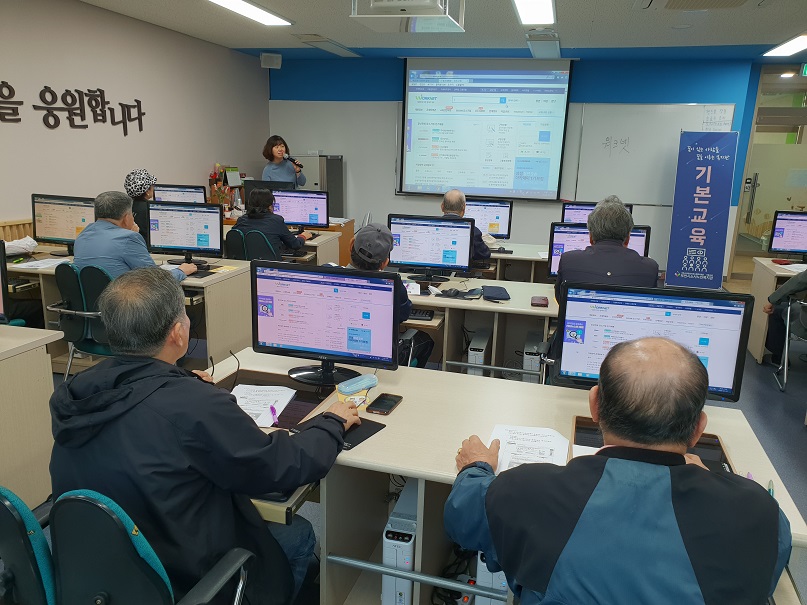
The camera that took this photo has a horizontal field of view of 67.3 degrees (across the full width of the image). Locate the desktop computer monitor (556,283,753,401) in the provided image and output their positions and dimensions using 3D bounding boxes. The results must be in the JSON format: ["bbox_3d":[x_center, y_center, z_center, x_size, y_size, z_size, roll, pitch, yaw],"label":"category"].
[{"bbox_3d":[0.763,0.154,1.890,0.560,0.400,0.200,7,15,20],"label":"desktop computer monitor"}]

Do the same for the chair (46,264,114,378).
[{"bbox_3d":[-1.654,0.159,3.629,0.560,0.850,0.600,6,15,19],"label":"chair"}]

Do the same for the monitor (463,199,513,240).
[{"bbox_3d":[0.717,-0.745,5.608,0.575,0.422,0.220,6,15,15],"label":"monitor"}]

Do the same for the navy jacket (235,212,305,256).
[{"bbox_3d":[-1.092,-0.493,5.104,0.580,0.560,0.480,7,15,20],"label":"navy jacket"}]

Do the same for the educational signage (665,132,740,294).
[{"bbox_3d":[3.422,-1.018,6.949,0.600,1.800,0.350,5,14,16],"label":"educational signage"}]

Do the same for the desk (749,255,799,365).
[{"bbox_3d":[3.689,0.127,4.621,1.800,0.705,0.760,5,14,16],"label":"desk"}]

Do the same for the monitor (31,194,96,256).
[{"bbox_3d":[-2.541,-0.585,4.557,0.575,0.420,0.220,6,15,15],"label":"monitor"}]

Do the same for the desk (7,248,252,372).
[{"bbox_3d":[-2.036,0.064,4.254,1.800,0.705,0.760,4,14,11],"label":"desk"}]

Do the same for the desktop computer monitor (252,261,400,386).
[{"bbox_3d":[-0.286,0.074,2.254,0.575,0.425,0.220,6,15,15],"label":"desktop computer monitor"}]

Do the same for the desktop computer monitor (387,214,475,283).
[{"bbox_3d":[0.184,-0.363,4.037,0.575,0.422,0.220,5,15,12],"label":"desktop computer monitor"}]

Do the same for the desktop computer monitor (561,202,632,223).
[{"bbox_3d":[1.682,-0.645,5.327,0.575,0.430,0.220,5,15,12],"label":"desktop computer monitor"}]

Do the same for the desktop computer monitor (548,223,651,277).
[{"bbox_3d":[1.204,-0.266,3.773,0.575,0.432,0.220,5,15,11],"label":"desktop computer monitor"}]

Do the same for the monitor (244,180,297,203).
[{"bbox_3d":[-1.450,-1.107,6.662,0.600,0.440,0.210,6,15,15],"label":"monitor"}]

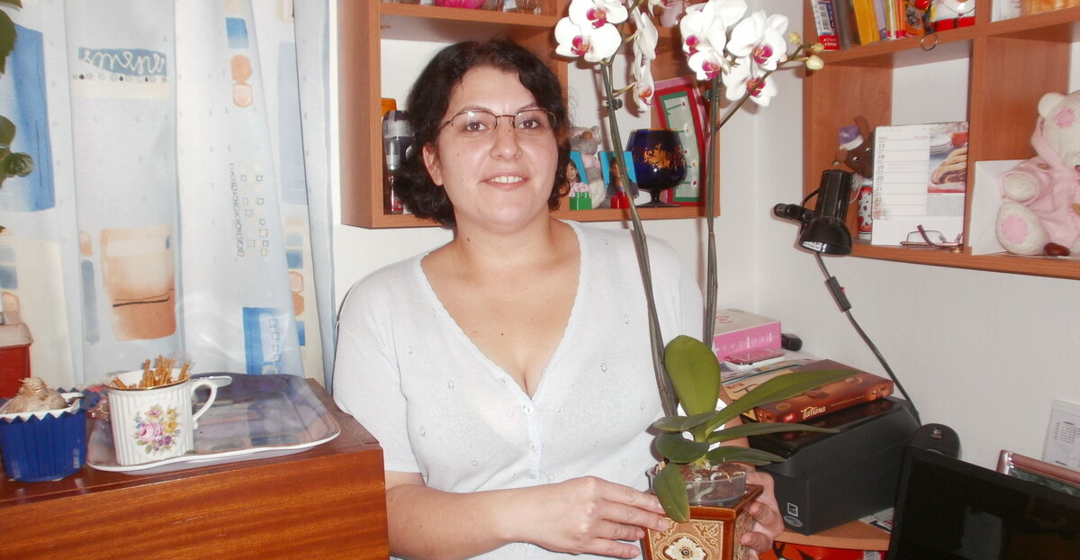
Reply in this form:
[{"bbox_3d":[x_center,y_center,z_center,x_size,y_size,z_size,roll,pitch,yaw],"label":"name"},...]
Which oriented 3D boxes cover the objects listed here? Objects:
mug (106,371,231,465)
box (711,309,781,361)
[{"bbox_3d":[-0.390,0.142,0.835,0.113,0.080,0.085,-4,7,-24],"label":"mug"},{"bbox_3d":[0.333,0.106,1.526,0.190,0.052,0.143,-8,12,-26],"label":"box"}]

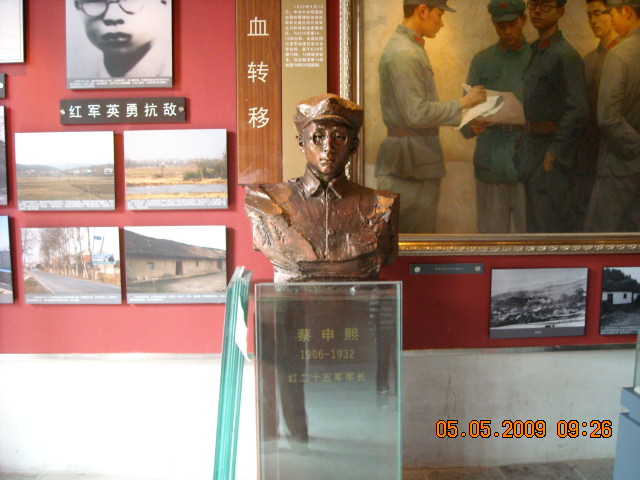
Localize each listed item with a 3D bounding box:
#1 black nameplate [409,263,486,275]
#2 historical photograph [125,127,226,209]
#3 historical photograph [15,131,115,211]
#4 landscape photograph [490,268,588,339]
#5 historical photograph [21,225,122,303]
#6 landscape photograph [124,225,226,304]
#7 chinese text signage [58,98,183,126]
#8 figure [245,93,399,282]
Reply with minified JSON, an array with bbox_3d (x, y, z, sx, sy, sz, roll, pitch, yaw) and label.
[{"bbox_3d":[0.642,0.147,3.267,0.378,0.052,0.015,-1,6,-2],"label":"black nameplate"},{"bbox_3d":[-0.699,-0.344,3.167,0.500,0.388,0.020,-1,6,-2],"label":"historical photograph"},{"bbox_3d":[-1.232,-0.332,3.149,0.485,0.385,0.020,-1,6,-2],"label":"historical photograph"},{"bbox_3d":[1.115,0.321,3.305,0.500,0.352,0.020,-1,6,-2],"label":"landscape photograph"},{"bbox_3d":[-1.220,0.128,3.197,0.485,0.385,0.020,-1,6,-2],"label":"historical photograph"},{"bbox_3d":[-0.712,0.124,3.216,0.500,0.386,0.020,-1,6,-2],"label":"landscape photograph"},{"bbox_3d":[-0.945,-0.621,3.129,0.605,0.117,0.020,-1,6,-2],"label":"chinese text signage"},{"bbox_3d":[0.006,-0.149,1.935,0.460,0.580,0.280,0,6,0],"label":"figure"}]

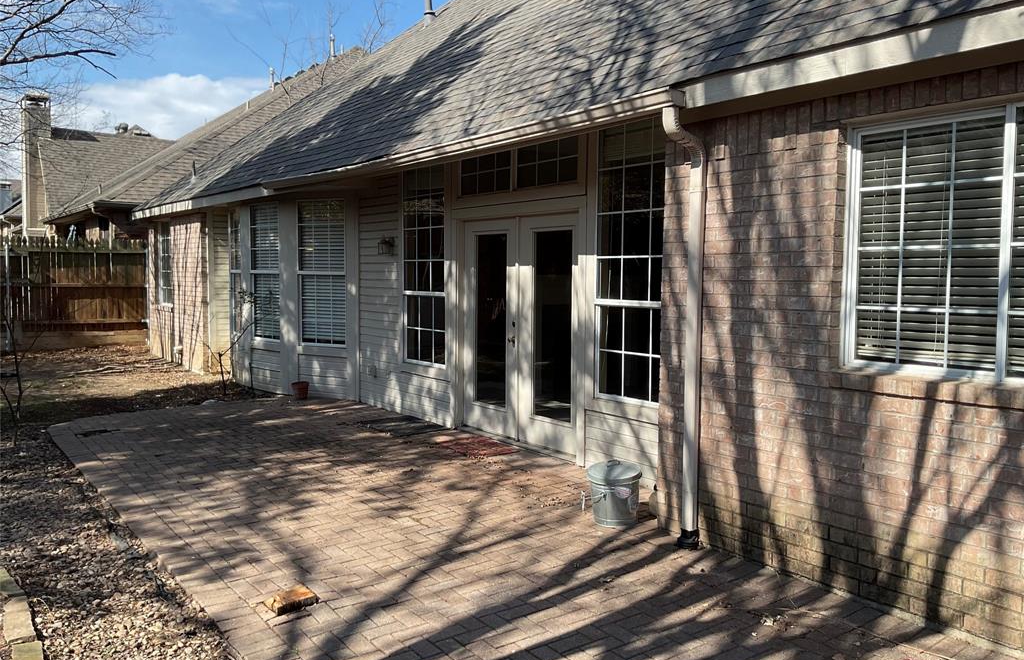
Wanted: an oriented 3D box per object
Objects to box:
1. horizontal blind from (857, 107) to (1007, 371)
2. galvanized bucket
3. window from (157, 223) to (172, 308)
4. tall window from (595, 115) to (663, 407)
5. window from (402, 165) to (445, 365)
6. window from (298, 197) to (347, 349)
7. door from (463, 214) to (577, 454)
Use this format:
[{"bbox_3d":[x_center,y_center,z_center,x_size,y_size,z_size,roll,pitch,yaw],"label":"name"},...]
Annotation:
[{"bbox_3d":[1.982,-0.401,4.072,0.060,1.140,0.750,-2,4,-36],"label":"horizontal blind"},{"bbox_3d":[0.670,1.044,5.555,0.350,0.390,0.350,1,4,0],"label":"galvanized bucket"},{"bbox_3d":[-6.145,-1.181,15.230,0.100,1.520,1.000,-2,4,-36],"label":"window"},{"bbox_3d":[0.973,-0.543,6.657,0.100,2.240,0.920,-2,4,-36],"label":"tall window"},{"bbox_3d":[-0.933,-0.729,9.305,0.100,2.240,0.930,-2,4,-36],"label":"window"},{"bbox_3d":[-2.395,-0.722,10.910,0.780,1.860,0.100,3,4,30],"label":"window"},{"bbox_3d":[0.033,-0.006,8.023,0.110,2.080,1.810,-2,4,-36],"label":"door"}]

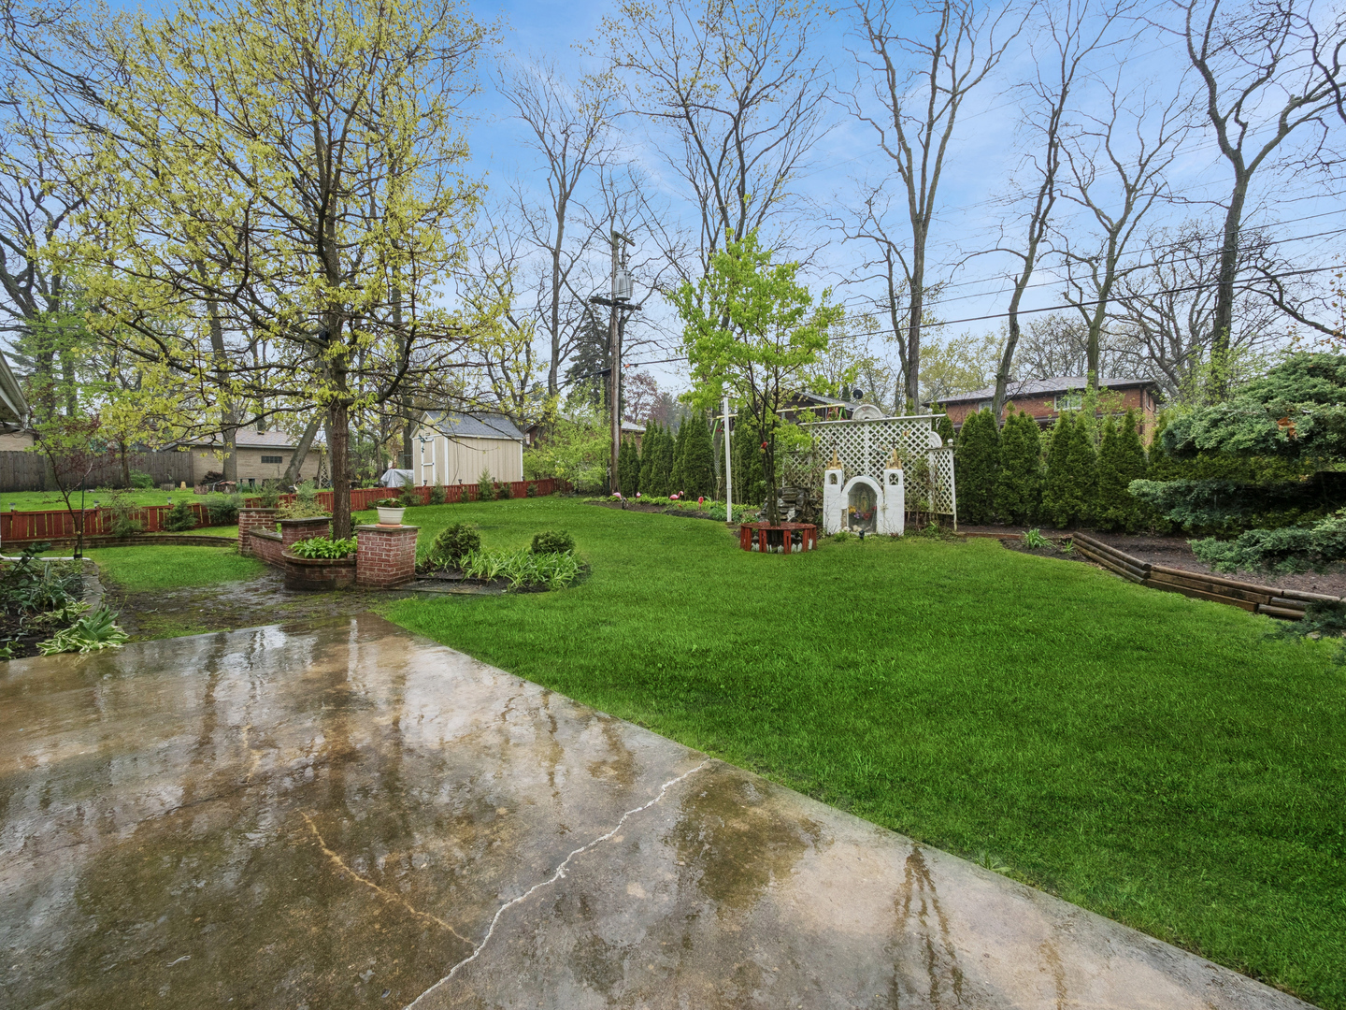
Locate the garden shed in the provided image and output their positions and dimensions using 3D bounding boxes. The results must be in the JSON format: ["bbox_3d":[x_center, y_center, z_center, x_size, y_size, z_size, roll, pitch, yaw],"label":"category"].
[{"bbox_3d":[-8.100,-2.080,21.569,3.250,2.917,3.250,2,3,44],"label":"garden shed"}]

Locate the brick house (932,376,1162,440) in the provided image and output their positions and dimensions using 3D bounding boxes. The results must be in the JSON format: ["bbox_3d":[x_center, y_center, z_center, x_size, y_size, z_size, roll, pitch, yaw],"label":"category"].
[{"bbox_3d":[22.830,-4.398,33.868,11.000,6.833,8.500,2,3,44],"label":"brick house"}]

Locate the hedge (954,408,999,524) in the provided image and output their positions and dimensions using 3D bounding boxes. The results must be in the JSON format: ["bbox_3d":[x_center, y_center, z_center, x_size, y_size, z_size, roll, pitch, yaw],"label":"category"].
[{"bbox_3d":[5.960,-0.764,10.677,0.800,2.272,0.800,2,3,44],"label":"hedge"}]

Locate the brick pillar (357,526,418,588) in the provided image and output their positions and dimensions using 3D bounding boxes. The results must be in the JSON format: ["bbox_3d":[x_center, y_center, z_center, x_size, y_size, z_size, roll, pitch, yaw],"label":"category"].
[{"bbox_3d":[-3.820,0.690,7.290,0.540,0.780,0.540,0,0,12],"label":"brick pillar"}]

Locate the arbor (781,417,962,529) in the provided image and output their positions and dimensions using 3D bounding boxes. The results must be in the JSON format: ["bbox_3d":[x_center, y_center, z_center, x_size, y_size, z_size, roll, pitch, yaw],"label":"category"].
[{"bbox_3d":[3.800,-0.590,10.950,3.300,2.180,0.500,0,0,40],"label":"arbor"}]

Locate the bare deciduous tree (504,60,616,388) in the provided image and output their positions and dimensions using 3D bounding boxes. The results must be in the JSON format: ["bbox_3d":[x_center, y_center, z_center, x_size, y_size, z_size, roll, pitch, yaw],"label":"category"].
[{"bbox_3d":[-5.550,-11.124,26.000,5.600,20.300,5.400,0,0,0],"label":"bare deciduous tree"}]

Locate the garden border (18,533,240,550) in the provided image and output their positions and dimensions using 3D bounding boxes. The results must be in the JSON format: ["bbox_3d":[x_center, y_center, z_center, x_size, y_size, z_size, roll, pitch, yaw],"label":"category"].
[{"bbox_3d":[-12.100,0.870,12.400,4.200,0.210,1.300,0,0,-14],"label":"garden border"}]

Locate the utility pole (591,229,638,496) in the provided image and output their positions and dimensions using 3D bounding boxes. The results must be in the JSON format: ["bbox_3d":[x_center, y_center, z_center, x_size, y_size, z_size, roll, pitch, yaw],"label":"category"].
[{"bbox_3d":[-1.834,-4.583,18.067,1.100,8.652,1.800,2,3,44],"label":"utility pole"}]

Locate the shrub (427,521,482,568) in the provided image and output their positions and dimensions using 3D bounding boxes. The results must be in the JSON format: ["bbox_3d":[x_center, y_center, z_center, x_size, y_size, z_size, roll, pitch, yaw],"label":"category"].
[{"bbox_3d":[-3.271,0.578,8.200,0.730,0.660,0.720,0,0,0],"label":"shrub"}]

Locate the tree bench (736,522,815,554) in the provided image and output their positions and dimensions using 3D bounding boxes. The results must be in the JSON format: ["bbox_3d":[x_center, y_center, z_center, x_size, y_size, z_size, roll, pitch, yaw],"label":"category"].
[{"bbox_3d":[1.780,0.552,9.263,1.315,0.393,1.315,0,2,0],"label":"tree bench"}]

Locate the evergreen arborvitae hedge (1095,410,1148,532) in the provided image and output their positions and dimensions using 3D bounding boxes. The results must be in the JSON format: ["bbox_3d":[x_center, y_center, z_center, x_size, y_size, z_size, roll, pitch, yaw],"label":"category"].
[{"bbox_3d":[8.897,-0.678,10.800,1.040,2.420,1.040,0,0,40],"label":"evergreen arborvitae hedge"}]

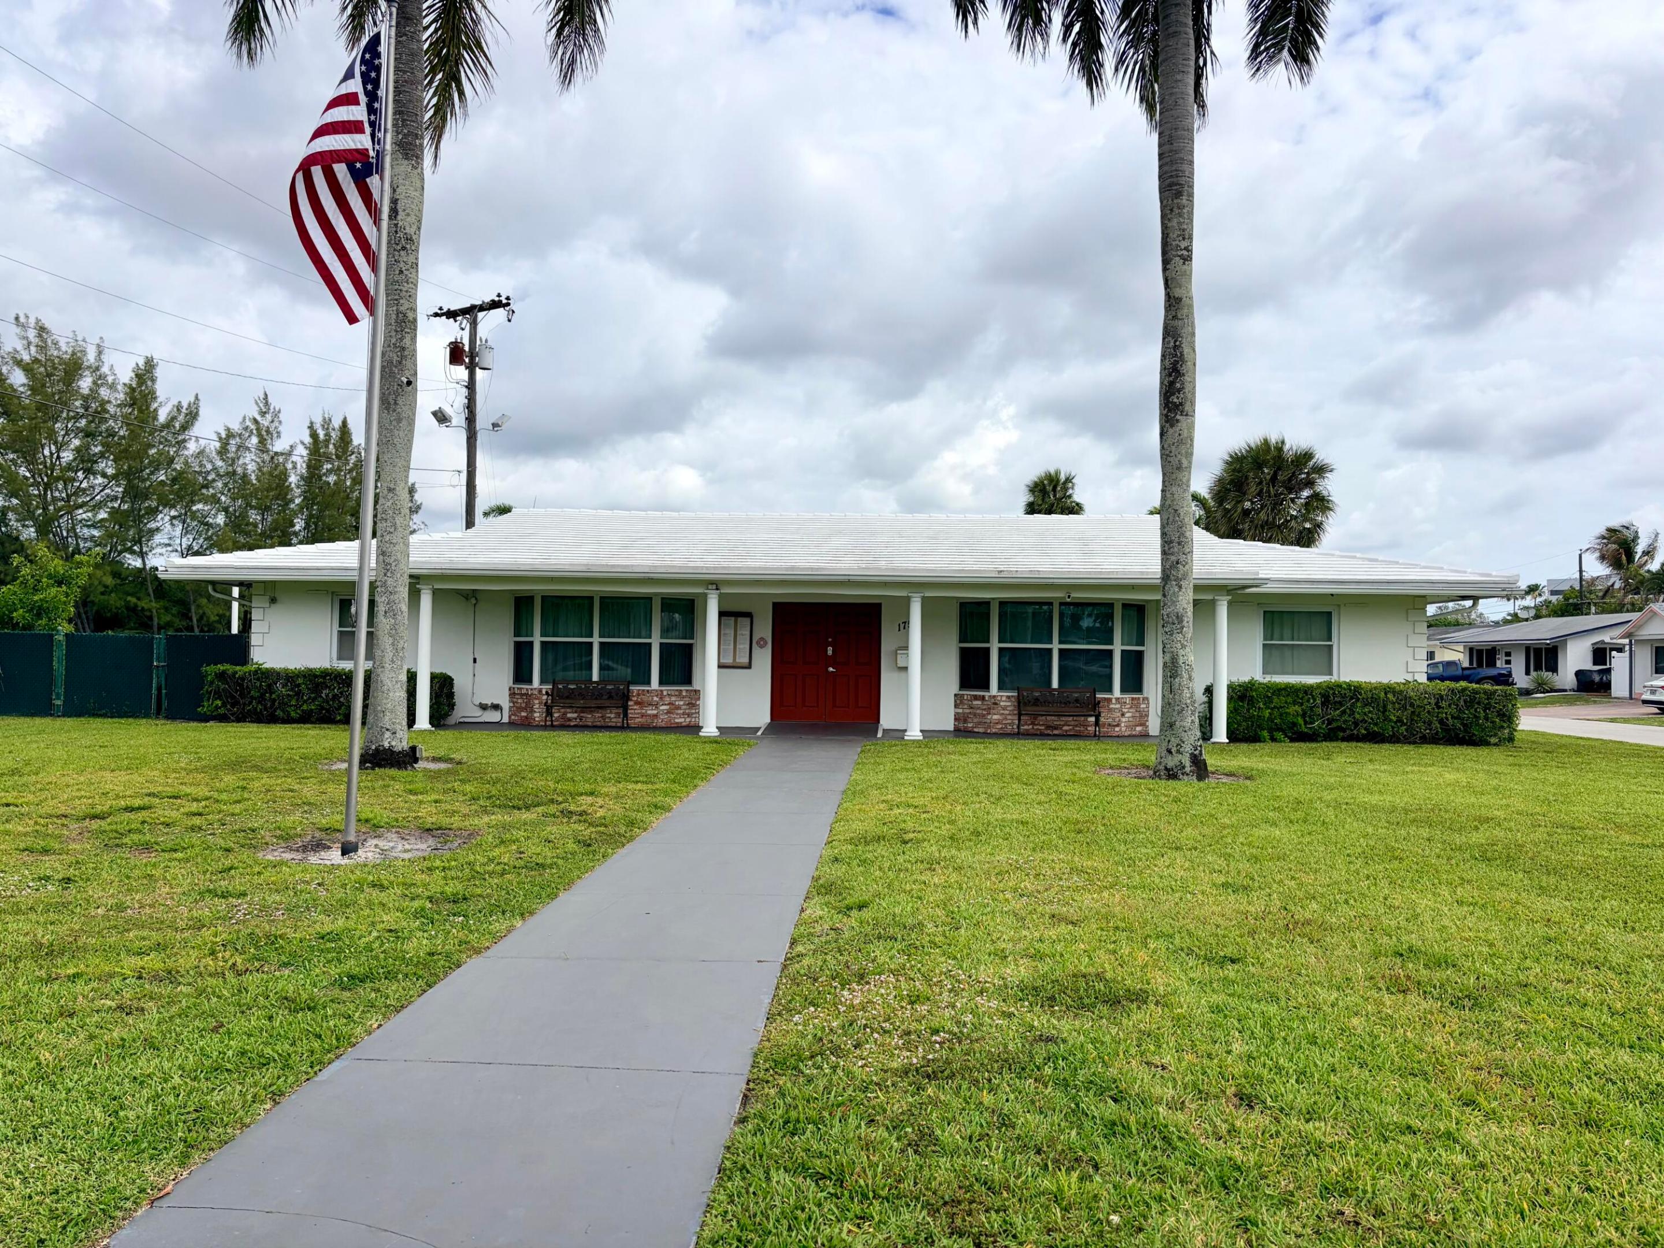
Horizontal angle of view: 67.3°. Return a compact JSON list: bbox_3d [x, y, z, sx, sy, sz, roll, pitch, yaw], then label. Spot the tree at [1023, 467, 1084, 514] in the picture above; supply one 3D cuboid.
[{"bbox_3d":[10.260,-2.260,58.000,3.000,9.900,3.000,1,-1,0],"label":"tree"}]

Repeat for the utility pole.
[{"bbox_3d":[-9.400,-3.380,32.500,2.450,10.500,0.900,0,-1,26],"label":"utility pole"}]

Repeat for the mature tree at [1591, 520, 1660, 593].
[{"bbox_3d":[47.400,-1.170,75.000,4.400,9.900,4.400,1,-1,0],"label":"mature tree"}]

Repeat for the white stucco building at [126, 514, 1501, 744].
[{"bbox_3d":[0.100,-0.200,23.800,20.400,4.000,11.400,1,-1,2],"label":"white stucco building"}]

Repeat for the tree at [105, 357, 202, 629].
[{"bbox_3d":[-23.550,-3.610,43.000,3.500,11.000,3.500,1,-1,0],"label":"tree"}]

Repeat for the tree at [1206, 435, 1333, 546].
[{"bbox_3d":[12.550,-1.560,36.000,3.800,7.700,3.800,1,-1,0],"label":"tree"}]

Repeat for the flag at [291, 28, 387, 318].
[{"bbox_3d":[-3.500,-3.170,8.850,0.680,2.100,0.400,1,-1,0],"label":"flag"}]

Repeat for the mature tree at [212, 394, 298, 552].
[{"bbox_3d":[-23.070,-3.590,50.000,3.600,11.200,3.600,1,-1,0],"label":"mature tree"}]

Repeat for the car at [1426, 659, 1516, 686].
[{"bbox_3d":[26.900,2.520,54.700,5.500,1.800,1.900,0,-1,26],"label":"car"}]

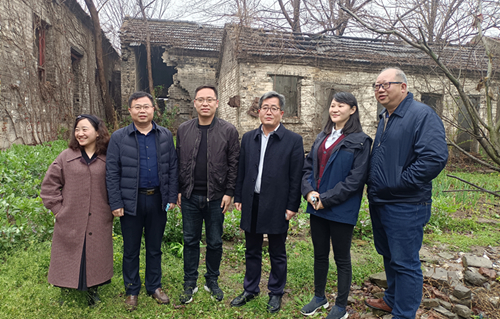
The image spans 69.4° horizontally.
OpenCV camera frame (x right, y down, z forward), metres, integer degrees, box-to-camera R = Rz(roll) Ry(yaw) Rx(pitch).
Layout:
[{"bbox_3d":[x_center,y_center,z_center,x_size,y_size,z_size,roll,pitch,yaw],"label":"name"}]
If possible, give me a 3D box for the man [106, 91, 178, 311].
[{"bbox_3d":[-0.859,0.321,2.884,0.540,1.710,0.340,-2,4,-20],"label":"man"}]

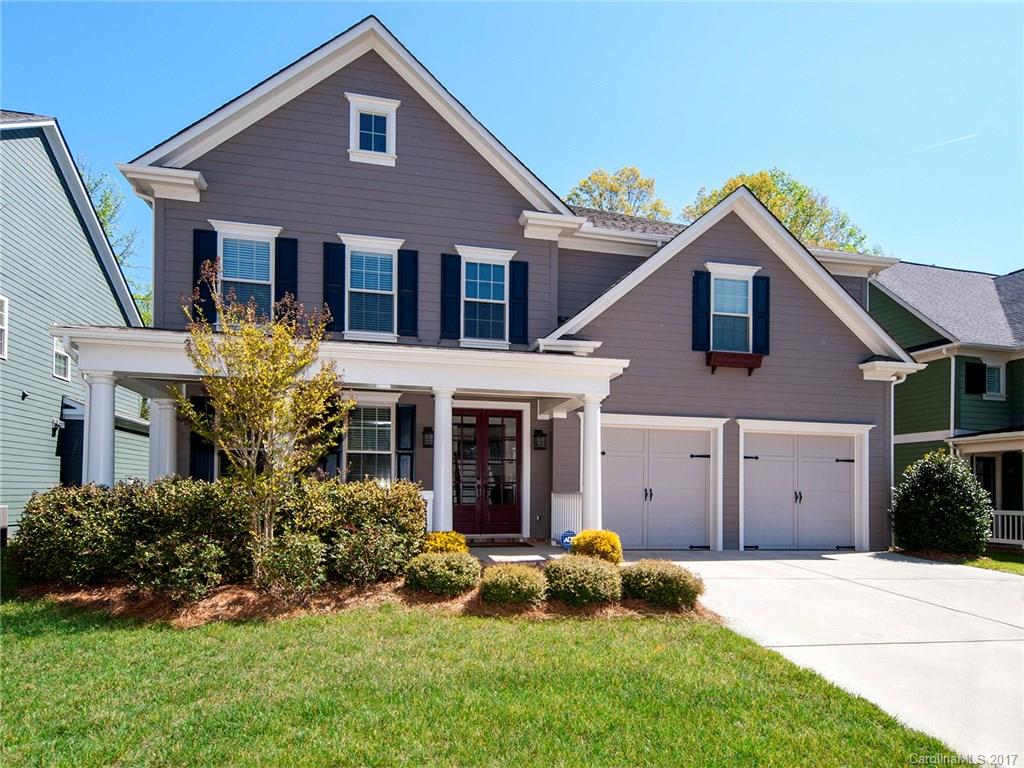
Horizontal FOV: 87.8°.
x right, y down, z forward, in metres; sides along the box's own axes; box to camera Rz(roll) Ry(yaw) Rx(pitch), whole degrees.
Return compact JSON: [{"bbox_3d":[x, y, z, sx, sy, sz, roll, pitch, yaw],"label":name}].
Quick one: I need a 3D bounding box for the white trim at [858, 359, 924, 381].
[{"bbox_3d":[7.850,-0.260,11.000,1.500,0.450,0.500,2,-6,-12],"label":"white trim"}]

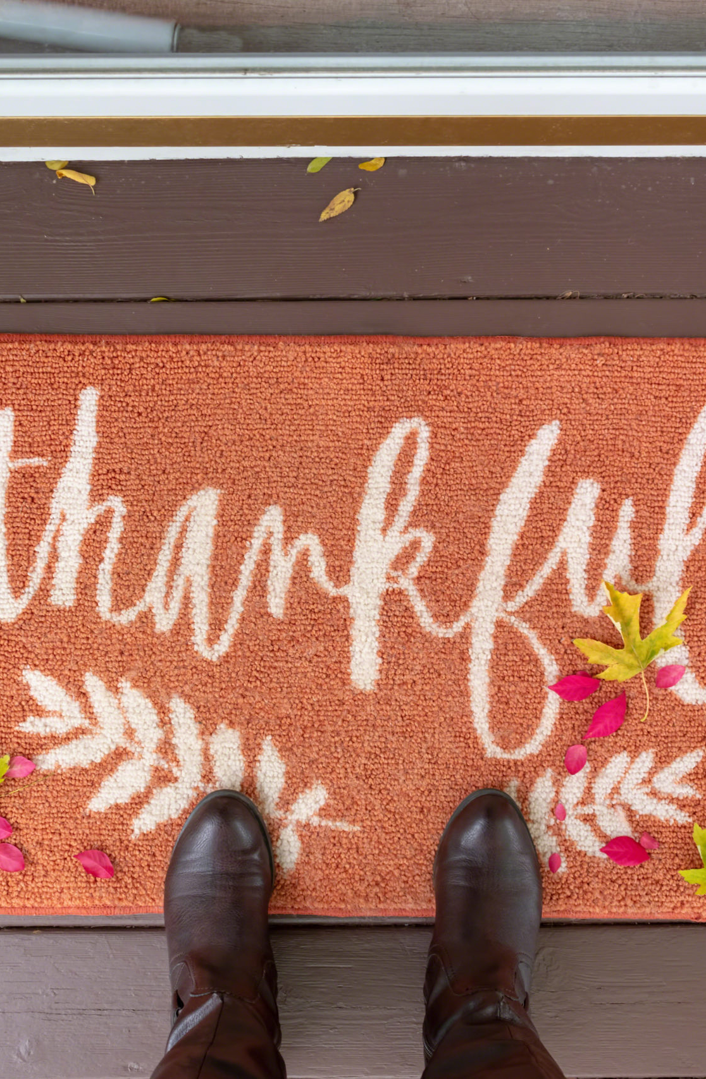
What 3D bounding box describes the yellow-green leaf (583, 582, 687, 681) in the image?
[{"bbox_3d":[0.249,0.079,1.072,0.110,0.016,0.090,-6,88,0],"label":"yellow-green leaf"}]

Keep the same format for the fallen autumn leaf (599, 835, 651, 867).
[{"bbox_3d":[0.240,0.275,1.069,0.044,0.009,0.026,9,88,0],"label":"fallen autumn leaf"}]

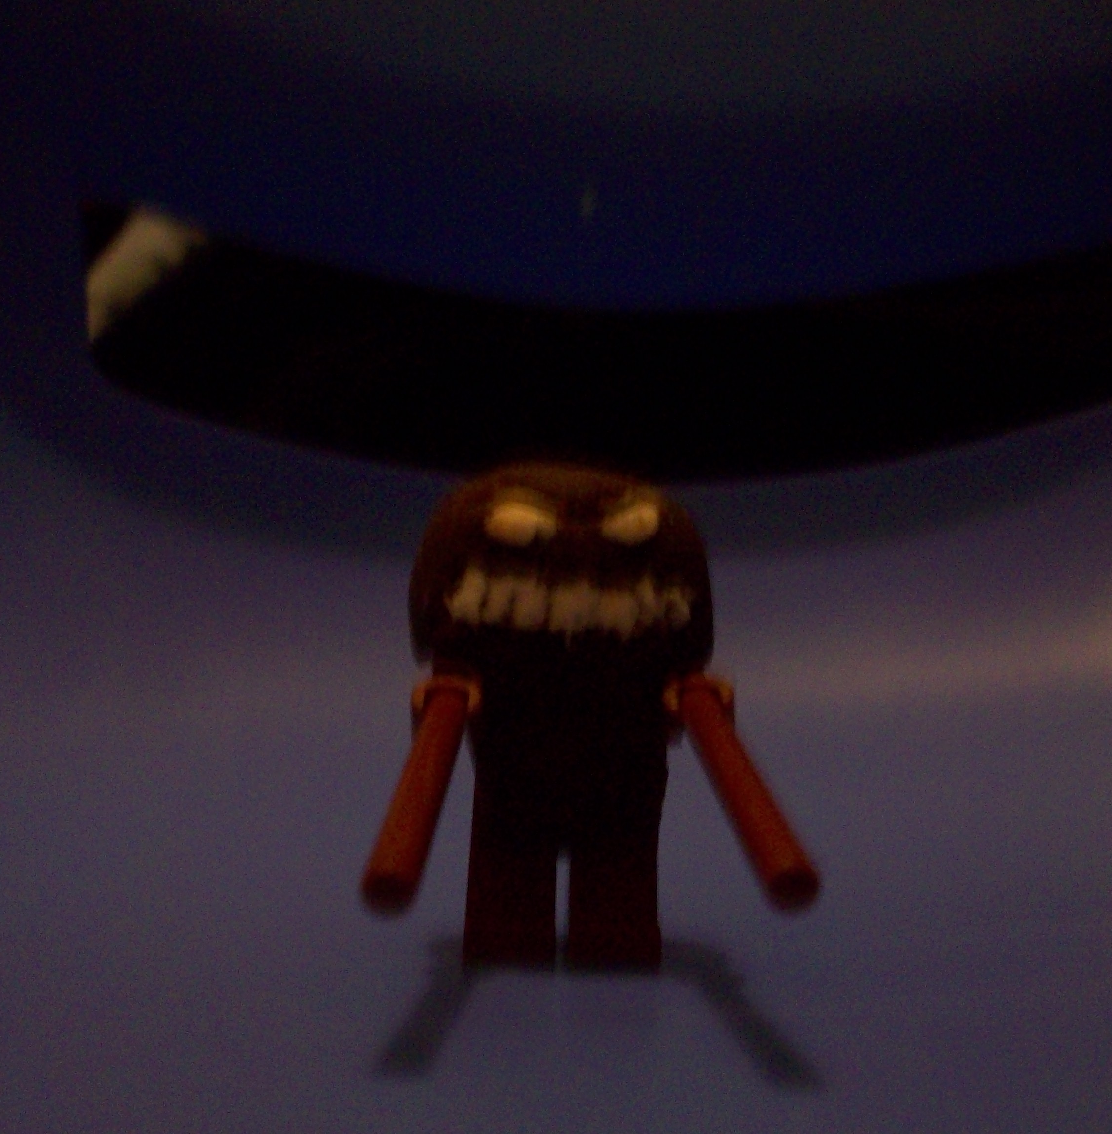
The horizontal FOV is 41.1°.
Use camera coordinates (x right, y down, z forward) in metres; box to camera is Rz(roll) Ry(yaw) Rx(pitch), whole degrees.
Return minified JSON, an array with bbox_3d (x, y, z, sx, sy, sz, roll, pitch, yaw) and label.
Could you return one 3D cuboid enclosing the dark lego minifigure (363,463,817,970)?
[{"bbox_3d":[0.001,0.013,0.109,0.028,0.041,0.039,0,4,-2],"label":"dark lego minifigure"}]

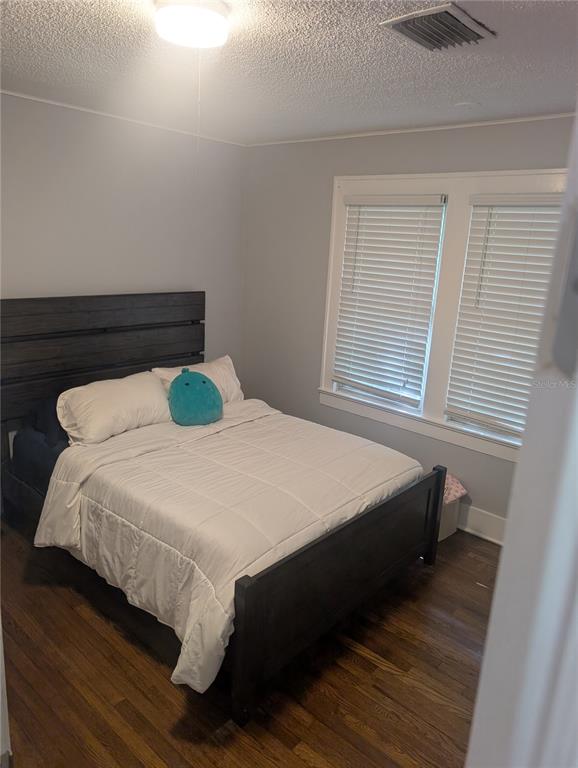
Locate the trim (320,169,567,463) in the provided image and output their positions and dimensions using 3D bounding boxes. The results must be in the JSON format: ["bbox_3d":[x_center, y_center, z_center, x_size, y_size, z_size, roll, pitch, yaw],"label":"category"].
[{"bbox_3d":[0.949,-0.436,3.258,1.839,1.608,0.120,16,20,39],"label":"trim"}]

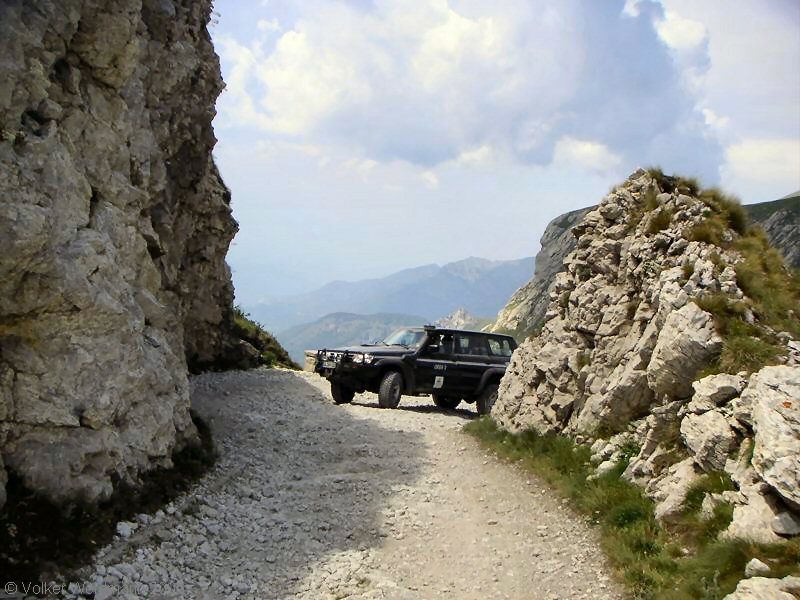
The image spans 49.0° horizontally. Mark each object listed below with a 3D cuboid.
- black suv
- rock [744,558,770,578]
[{"bbox_3d":[0.610,1.511,19.876,4.950,1.900,1.920,8,-7,-38],"label":"black suv"},{"bbox_3d":[2.140,1.610,5.250,0.150,0.110,0.120,1,-1,0],"label":"rock"}]

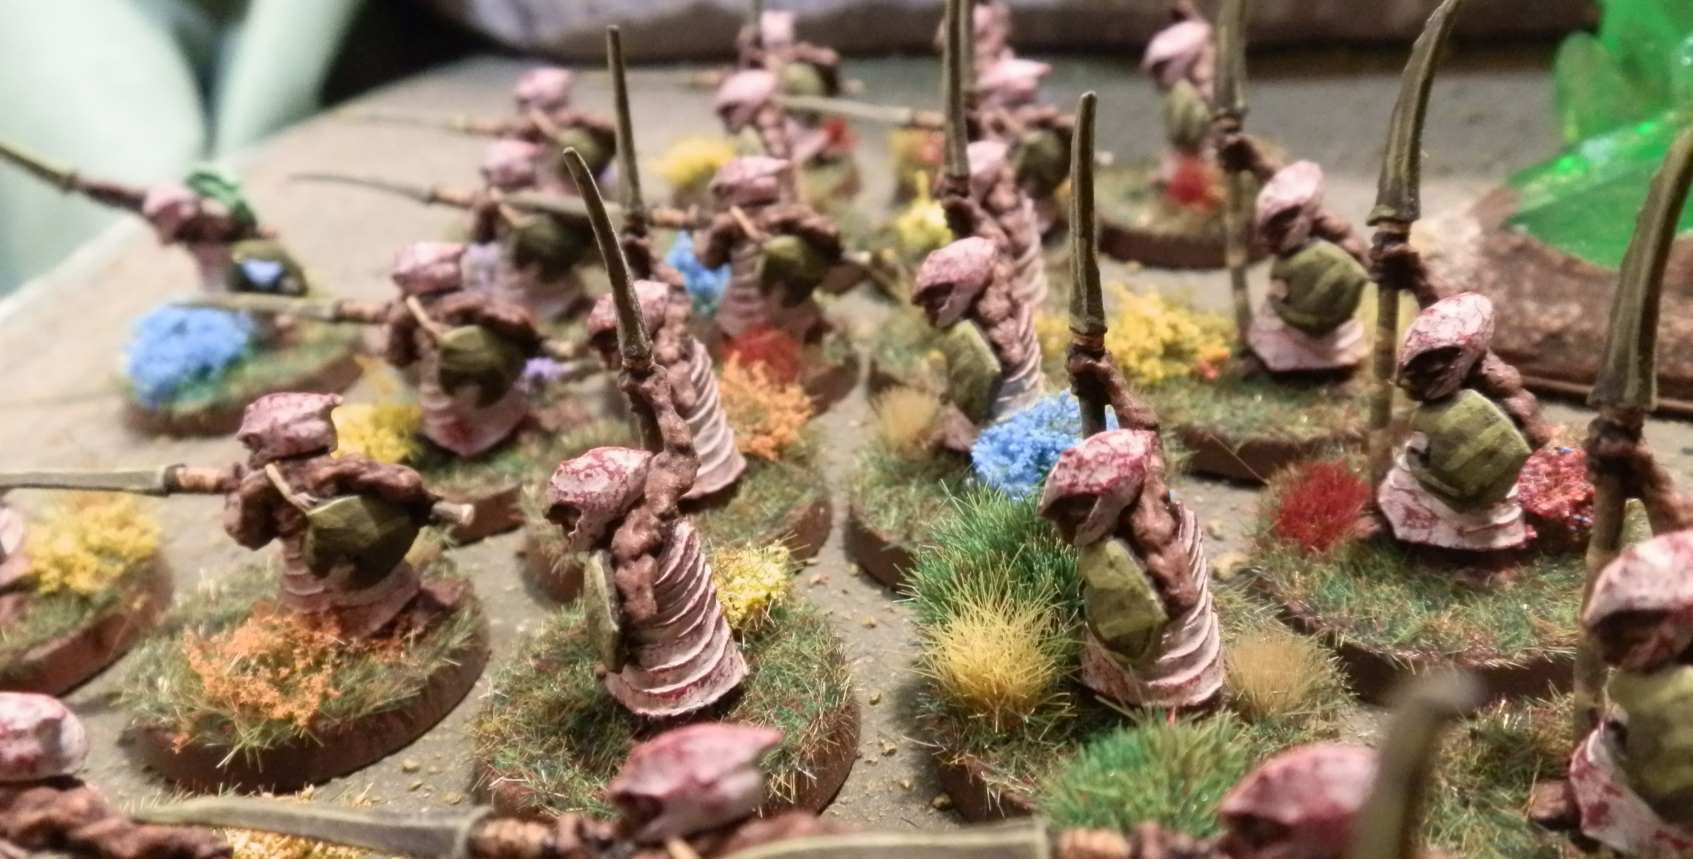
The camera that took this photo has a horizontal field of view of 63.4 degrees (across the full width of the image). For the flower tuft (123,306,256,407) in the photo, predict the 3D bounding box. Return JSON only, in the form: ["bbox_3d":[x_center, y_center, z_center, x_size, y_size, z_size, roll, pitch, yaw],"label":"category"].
[{"bbox_3d":[-0.061,-0.007,0.127,0.012,0.007,0.011,-7,31,0],"label":"flower tuft"}]

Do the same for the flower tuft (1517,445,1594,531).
[{"bbox_3d":[0.047,0.004,0.091,0.006,0.005,0.006,-7,31,0],"label":"flower tuft"}]

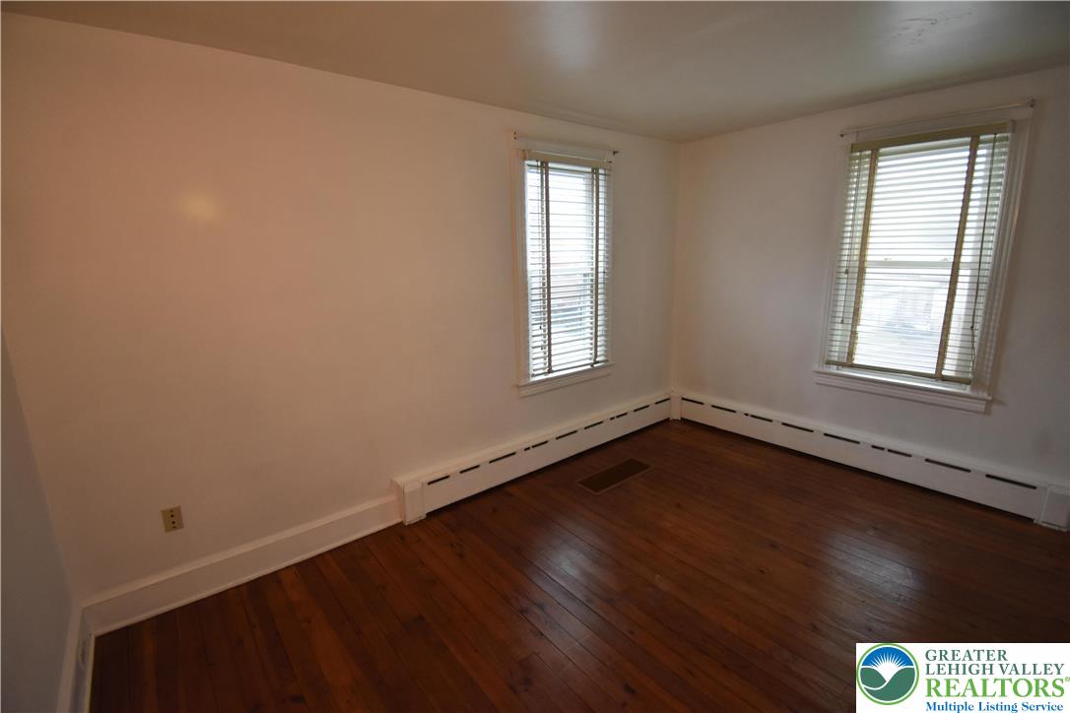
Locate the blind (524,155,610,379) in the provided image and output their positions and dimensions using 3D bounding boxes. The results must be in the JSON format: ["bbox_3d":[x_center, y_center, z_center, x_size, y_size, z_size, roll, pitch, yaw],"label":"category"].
[{"bbox_3d":[0.278,-0.663,3.374,0.815,1.569,0.060,-11,16,-36],"label":"blind"}]

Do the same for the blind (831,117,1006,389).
[{"bbox_3d":[2.442,-0.628,2.929,0.060,1.536,0.776,-12,16,-39],"label":"blind"}]

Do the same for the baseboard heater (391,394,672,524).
[{"bbox_3d":[0.243,0.700,3.567,2.732,0.271,0.084,-11,16,-36],"label":"baseboard heater"}]

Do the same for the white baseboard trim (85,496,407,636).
[{"bbox_3d":[-1.423,1.063,2.394,1.420,0.184,0.026,-11,16,-36],"label":"white baseboard trim"}]

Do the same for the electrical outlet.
[{"bbox_3d":[-1.717,0.776,2.114,0.068,0.113,0.008,-11,16,-36],"label":"electrical outlet"}]

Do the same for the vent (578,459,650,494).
[{"bbox_3d":[0.601,0.883,3.322,0.591,0.012,0.186,-11,16,-36],"label":"vent"}]

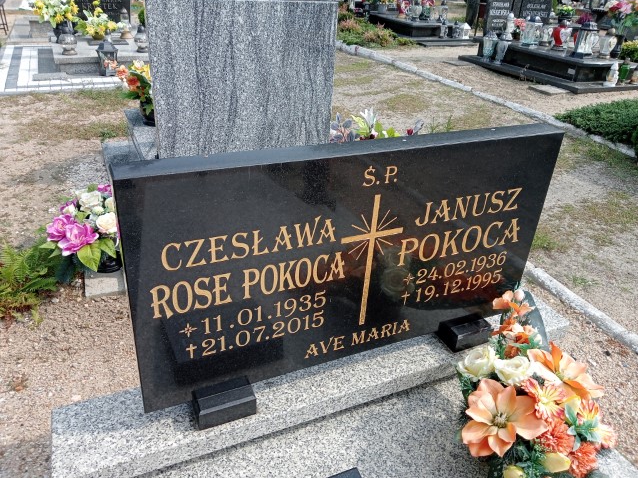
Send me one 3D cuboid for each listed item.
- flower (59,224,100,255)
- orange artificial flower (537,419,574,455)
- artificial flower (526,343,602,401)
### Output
[{"bbox_3d":[-0.890,0.002,1.912,0.148,0.118,0.090,-11,5,-25],"label":"flower"},{"bbox_3d":[0.482,0.404,1.058,0.085,0.082,0.055,21,-10,29],"label":"orange artificial flower"},{"bbox_3d":[0.609,0.328,1.287,0.190,0.090,0.170,-1,31,-28],"label":"artificial flower"}]

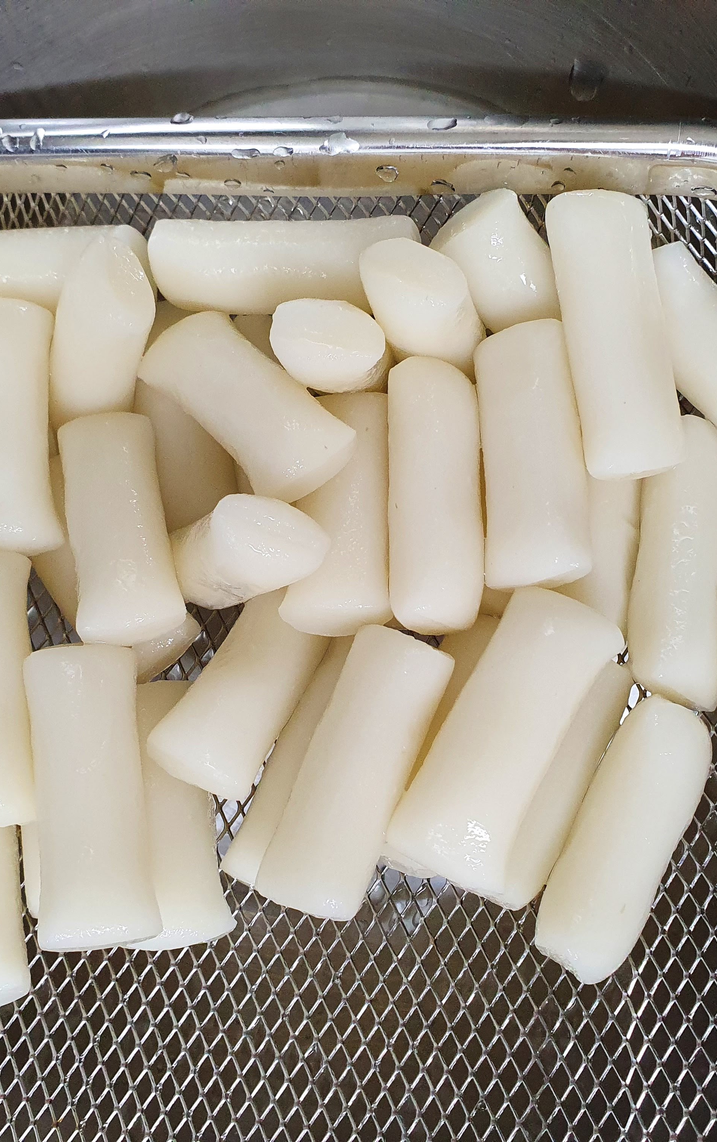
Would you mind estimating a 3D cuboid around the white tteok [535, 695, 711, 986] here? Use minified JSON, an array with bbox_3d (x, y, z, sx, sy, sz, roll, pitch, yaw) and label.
[{"bbox_3d":[0.054,0.053,0.231,0.019,0.019,0.056,21,73,12],"label":"white tteok"}]

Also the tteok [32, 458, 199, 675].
[{"bbox_3d":[-0.057,-0.005,0.243,0.021,0.020,0.055,-34,72,-10],"label":"tteok"}]

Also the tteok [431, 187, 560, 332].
[{"bbox_3d":[0.035,-0.048,0.243,0.021,0.020,0.056,-23,96,-6],"label":"tteok"}]

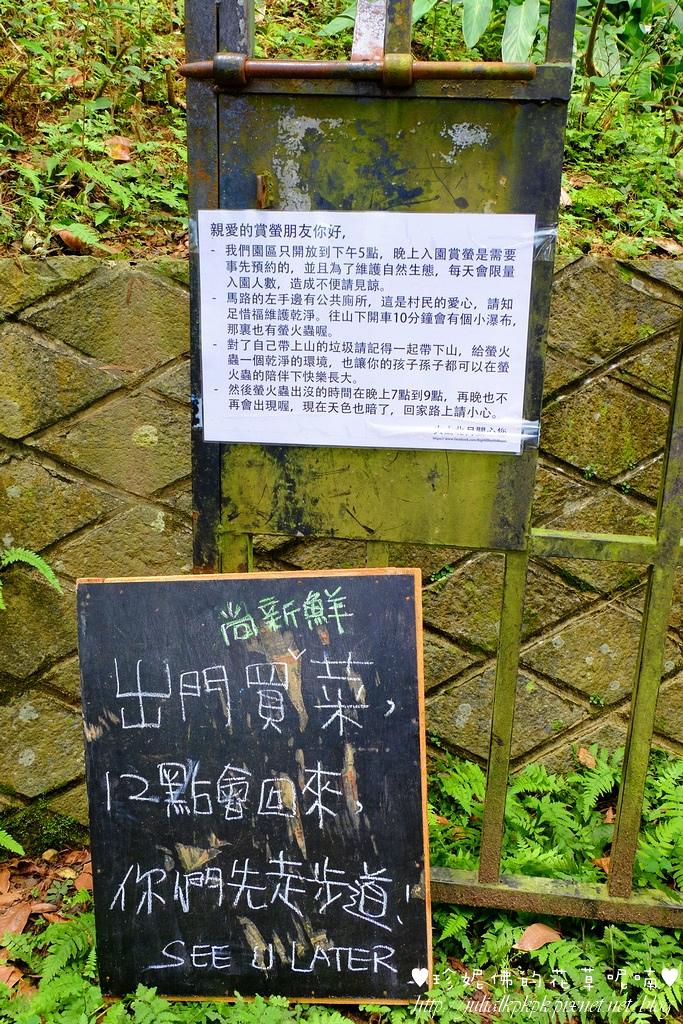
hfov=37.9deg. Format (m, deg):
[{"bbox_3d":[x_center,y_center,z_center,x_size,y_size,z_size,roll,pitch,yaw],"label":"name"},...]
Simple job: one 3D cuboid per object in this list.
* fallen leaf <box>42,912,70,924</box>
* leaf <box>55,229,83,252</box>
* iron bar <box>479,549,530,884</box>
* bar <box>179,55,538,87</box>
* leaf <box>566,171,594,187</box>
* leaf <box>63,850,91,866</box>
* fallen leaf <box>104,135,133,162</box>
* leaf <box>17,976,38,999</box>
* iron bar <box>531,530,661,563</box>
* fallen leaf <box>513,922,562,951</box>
[{"bbox_3d":[-0.451,0.645,1.580,0.046,0.013,0.022,2,16,0],"label":"fallen leaf"},{"bbox_3d":[-0.461,-0.458,1.680,0.046,0.030,0.034,2,16,0],"label":"leaf"},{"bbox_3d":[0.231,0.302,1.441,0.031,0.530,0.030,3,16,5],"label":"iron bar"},{"bbox_3d":[0.017,-0.527,1.184,0.425,0.036,0.038,3,16,5],"label":"bar"},{"bbox_3d":[0.461,-0.641,1.920,0.050,0.022,0.030,2,16,0],"label":"leaf"},{"bbox_3d":[-0.453,0.592,1.700,0.046,0.014,0.028,2,16,0],"label":"leaf"},{"bbox_3d":[-0.415,-0.679,1.860,0.053,0.034,0.042,2,16,0],"label":"fallen leaf"},{"bbox_3d":[-0.454,0.688,1.440,0.032,0.014,0.030,2,16,0],"label":"leaf"},{"bbox_3d":[0.338,0.049,1.353,0.166,0.029,0.030,3,16,5],"label":"iron bar"},{"bbox_3d":[0.295,0.640,1.500,0.072,0.024,0.040,2,16,0],"label":"fallen leaf"}]

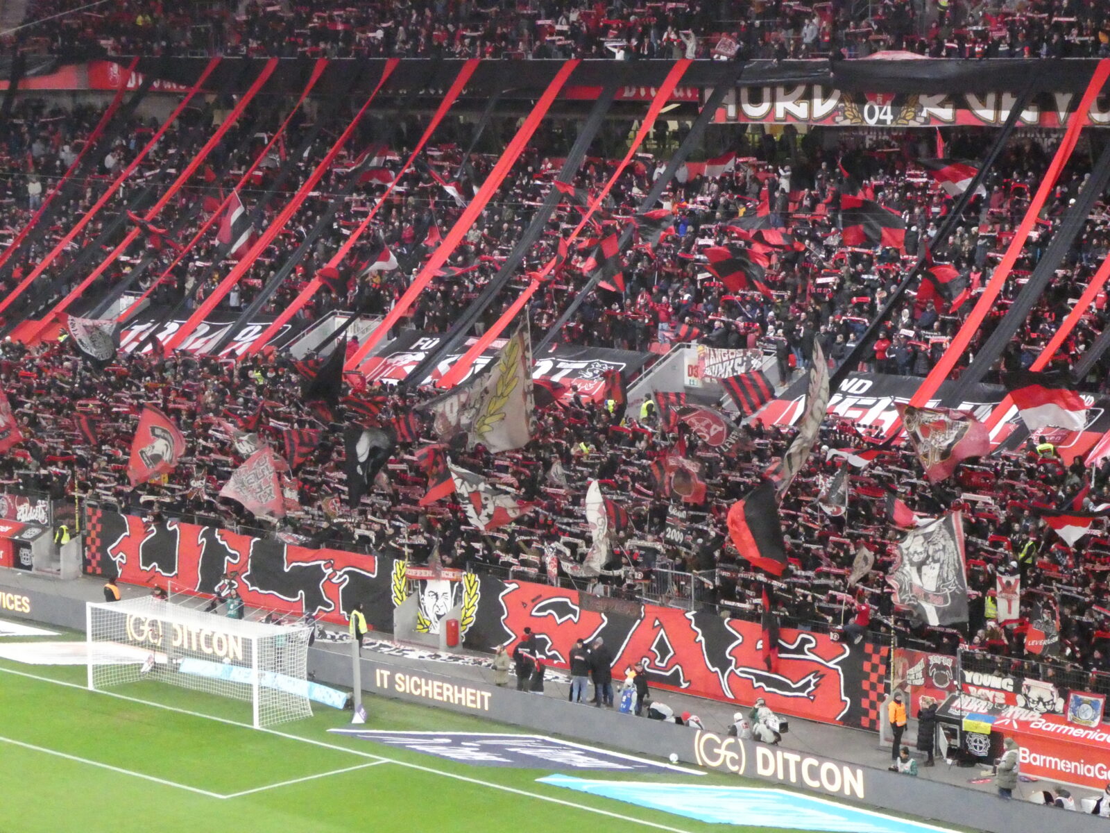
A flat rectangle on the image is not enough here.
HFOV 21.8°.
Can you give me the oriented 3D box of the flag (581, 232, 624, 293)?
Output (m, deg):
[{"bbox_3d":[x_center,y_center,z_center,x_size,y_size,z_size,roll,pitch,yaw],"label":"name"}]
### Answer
[{"bbox_3d":[1.679,-5.467,102.500,1.540,2.090,0.400,2,7,14],"label":"flag"}]

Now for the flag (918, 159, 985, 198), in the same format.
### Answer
[{"bbox_3d":[13.476,-8.071,98.029,2.250,1.320,0.500,2,7,16],"label":"flag"}]

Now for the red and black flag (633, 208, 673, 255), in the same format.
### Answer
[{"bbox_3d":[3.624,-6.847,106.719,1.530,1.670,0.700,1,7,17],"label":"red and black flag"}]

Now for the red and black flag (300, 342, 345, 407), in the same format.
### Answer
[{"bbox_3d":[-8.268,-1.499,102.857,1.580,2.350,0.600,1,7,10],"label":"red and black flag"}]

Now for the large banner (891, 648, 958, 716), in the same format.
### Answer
[{"bbox_3d":[9.769,7.036,76.221,2.120,1.650,0.120,6,9,44],"label":"large banner"}]

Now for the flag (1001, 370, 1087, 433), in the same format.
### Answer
[{"bbox_3d":[13.711,-0.413,80.900,2.400,1.780,0.500,2,7,17],"label":"flag"}]

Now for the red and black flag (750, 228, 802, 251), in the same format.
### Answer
[{"bbox_3d":[7.800,-6.253,102.000,1.840,0.830,0.400,2,7,14],"label":"red and black flag"}]

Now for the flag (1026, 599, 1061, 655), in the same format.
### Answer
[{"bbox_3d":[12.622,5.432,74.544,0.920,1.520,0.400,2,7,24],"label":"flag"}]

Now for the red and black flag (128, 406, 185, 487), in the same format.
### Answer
[{"bbox_3d":[-14.004,1.037,101.534,2.040,2.840,0.600,0,7,6],"label":"red and black flag"}]

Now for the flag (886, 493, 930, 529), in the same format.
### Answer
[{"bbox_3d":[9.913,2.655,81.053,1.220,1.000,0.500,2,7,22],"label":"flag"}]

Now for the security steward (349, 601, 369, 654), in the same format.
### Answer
[{"bbox_3d":[-5.885,6.519,86.960,0.450,1.800,0.520,0,7,7],"label":"security steward"}]

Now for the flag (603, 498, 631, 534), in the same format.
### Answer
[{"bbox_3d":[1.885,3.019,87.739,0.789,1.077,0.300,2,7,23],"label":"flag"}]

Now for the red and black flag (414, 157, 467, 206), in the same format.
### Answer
[{"bbox_3d":[-4.434,-9.209,113.500,2.080,2.010,0.400,2,7,14],"label":"red and black flag"}]

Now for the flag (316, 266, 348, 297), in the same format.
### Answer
[{"bbox_3d":[-8.666,-5.233,112.000,1.210,1.210,0.400,2,7,14],"label":"flag"}]

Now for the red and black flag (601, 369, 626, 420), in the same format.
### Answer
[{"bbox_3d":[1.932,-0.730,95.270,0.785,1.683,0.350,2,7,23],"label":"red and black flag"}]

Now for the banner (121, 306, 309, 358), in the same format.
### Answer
[{"bbox_3d":[-14.135,-3.324,117.411,8.342,0.200,3.921,6,34,44],"label":"banner"}]

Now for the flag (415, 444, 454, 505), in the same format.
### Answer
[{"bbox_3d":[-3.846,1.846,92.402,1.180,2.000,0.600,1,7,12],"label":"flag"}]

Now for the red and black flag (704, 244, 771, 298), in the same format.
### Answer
[{"bbox_3d":[6.277,-4.968,99.000,2.290,1.810,0.400,2,7,14],"label":"red and black flag"}]

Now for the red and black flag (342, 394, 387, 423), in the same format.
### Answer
[{"bbox_3d":[-6.581,-0.270,100.000,1.590,1.050,0.400,2,7,14],"label":"red and black flag"}]

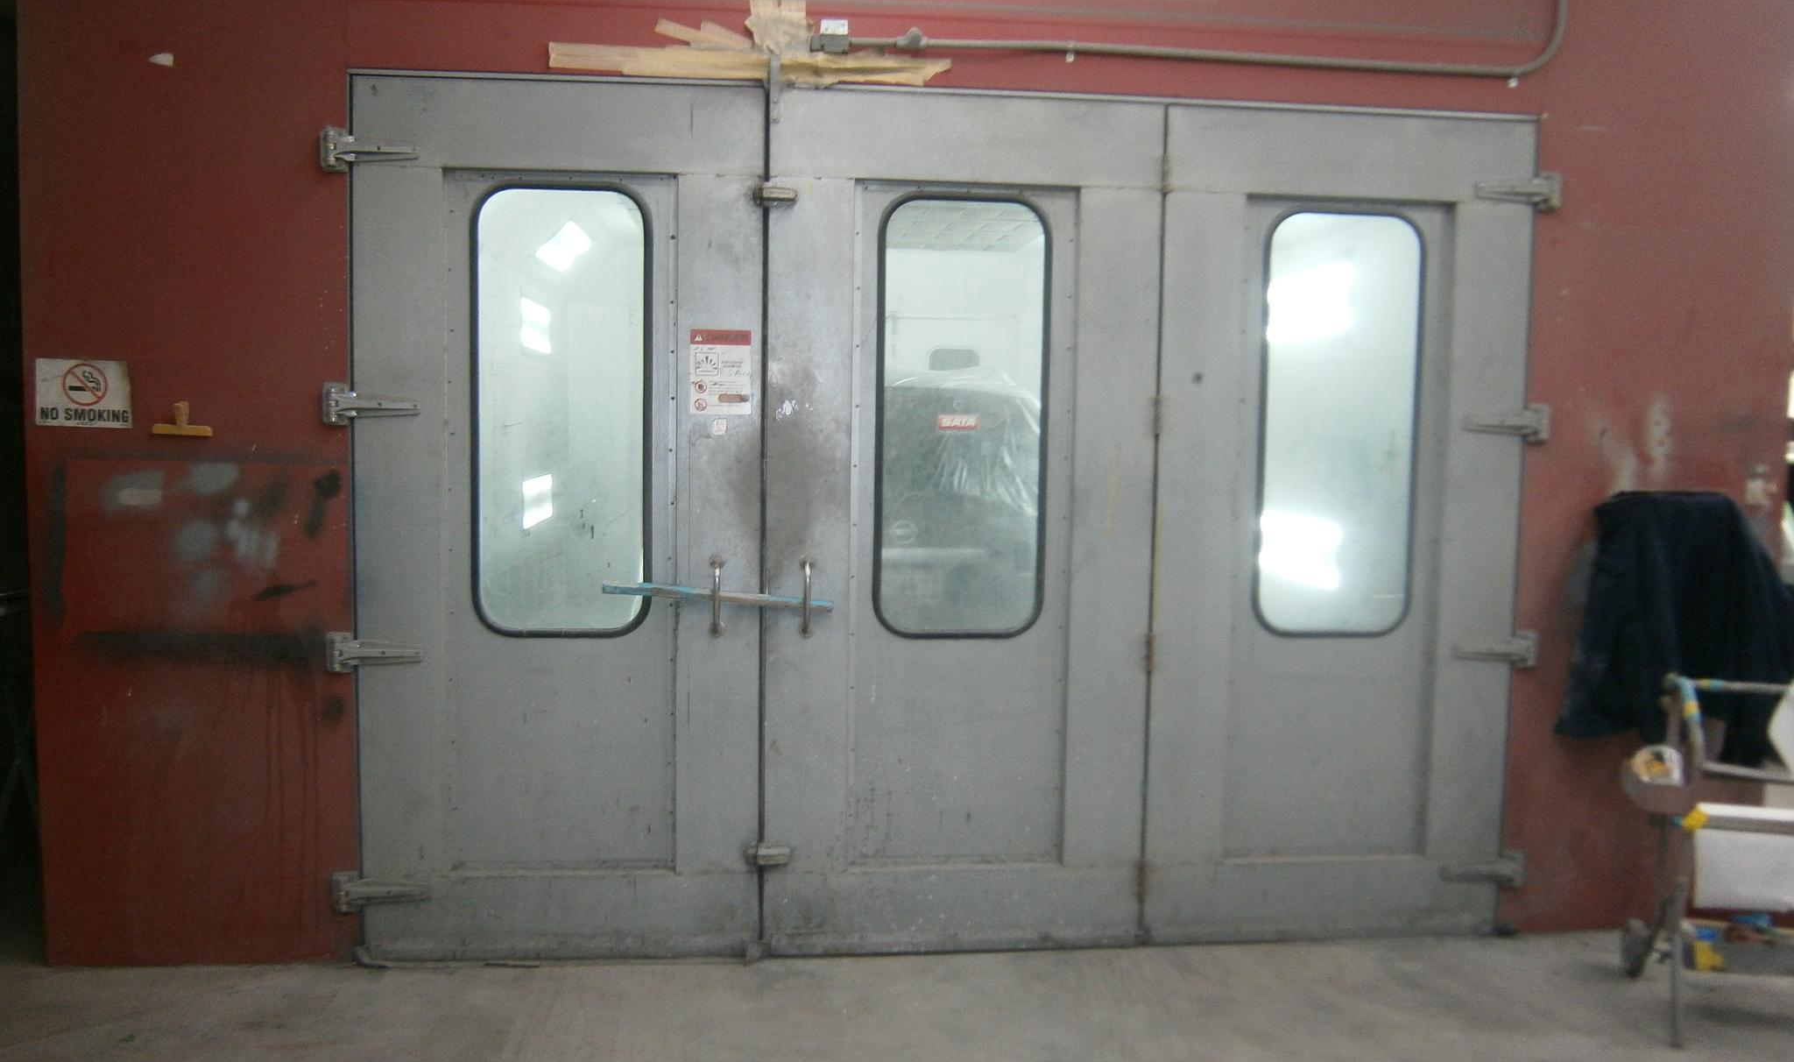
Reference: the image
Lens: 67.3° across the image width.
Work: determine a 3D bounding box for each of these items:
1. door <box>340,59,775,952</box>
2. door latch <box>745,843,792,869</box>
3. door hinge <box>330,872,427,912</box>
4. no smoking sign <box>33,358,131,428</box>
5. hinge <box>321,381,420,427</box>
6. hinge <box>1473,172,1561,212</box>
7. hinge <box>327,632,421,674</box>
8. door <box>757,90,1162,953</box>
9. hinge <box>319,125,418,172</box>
[{"bbox_3d":[-0.982,0.001,3.975,1.159,2.558,0.055,0,4,-6],"label":"door"},{"bbox_3d":[-0.386,0.977,4.059,0.142,0.059,0.050,0,4,-6],"label":"door latch"},{"bbox_3d":[-1.515,1.059,3.955,0.258,0.102,0.055,0,4,-6],"label":"door hinge"},{"bbox_3d":[-2.284,-0.385,3.786,0.252,0.184,0.005,0,4,-6],"label":"no smoking sign"},{"bbox_3d":[-1.502,-0.362,3.849,0.258,0.112,0.055,0,4,-6],"label":"hinge"},{"bbox_3d":[1.908,-1.043,4.146,0.244,0.106,0.055,0,4,-6],"label":"hinge"},{"bbox_3d":[-1.512,0.350,3.902,0.258,0.112,0.055,0,4,-6],"label":"hinge"},{"bbox_3d":[0.196,0.009,4.096,1.178,2.558,0.055,0,4,-6],"label":"door"},{"bbox_3d":[-1.486,-1.075,3.797,0.258,0.112,0.055,0,4,-6],"label":"hinge"}]

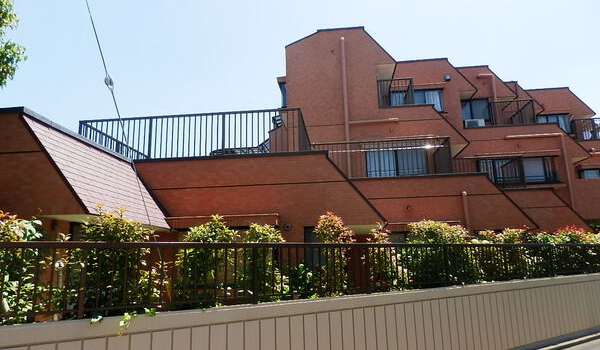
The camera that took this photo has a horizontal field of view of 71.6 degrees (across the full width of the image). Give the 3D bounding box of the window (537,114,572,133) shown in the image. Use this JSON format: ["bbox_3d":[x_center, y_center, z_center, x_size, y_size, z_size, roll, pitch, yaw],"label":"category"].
[{"bbox_3d":[12.072,-2.401,19.741,1.500,0.930,0.120,-3,-12,5],"label":"window"}]

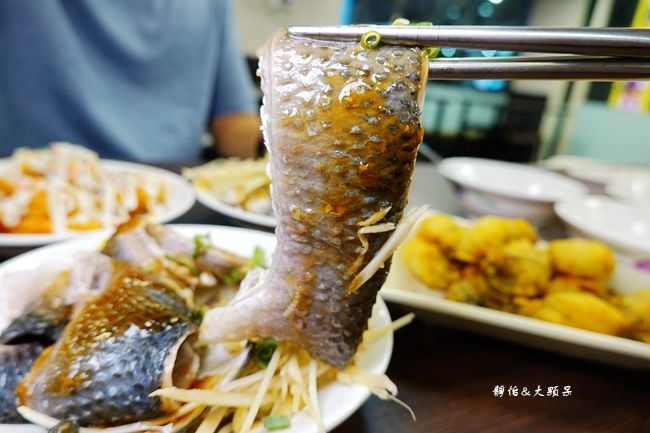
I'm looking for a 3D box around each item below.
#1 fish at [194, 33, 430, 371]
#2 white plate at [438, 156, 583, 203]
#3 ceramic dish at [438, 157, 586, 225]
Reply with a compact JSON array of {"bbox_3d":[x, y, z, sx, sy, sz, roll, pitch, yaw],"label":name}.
[{"bbox_3d":[-0.006,0.001,0.146,0.062,0.115,0.030,4,23,0],"label":"fish"},{"bbox_3d":[0.171,-0.029,0.410,0.130,0.022,0.130,3,23,-1],"label":"white plate"},{"bbox_3d":[0.170,-0.015,0.416,0.130,0.050,0.130,3,23,-1],"label":"ceramic dish"}]

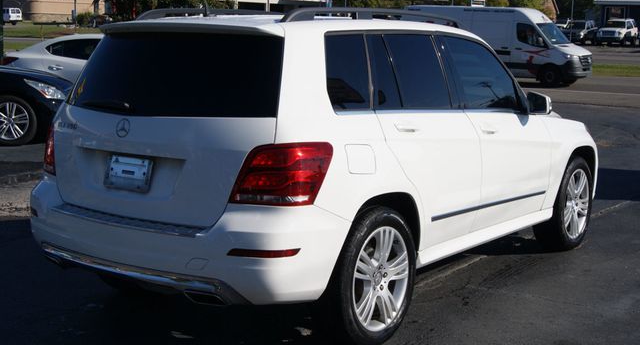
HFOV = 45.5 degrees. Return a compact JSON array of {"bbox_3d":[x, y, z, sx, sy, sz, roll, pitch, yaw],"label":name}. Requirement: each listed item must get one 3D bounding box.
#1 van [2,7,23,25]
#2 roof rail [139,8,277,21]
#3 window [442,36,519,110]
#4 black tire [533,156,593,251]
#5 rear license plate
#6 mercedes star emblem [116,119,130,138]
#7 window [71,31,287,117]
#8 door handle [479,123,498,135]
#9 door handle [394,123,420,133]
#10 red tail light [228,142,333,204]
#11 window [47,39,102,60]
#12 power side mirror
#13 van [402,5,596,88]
[{"bbox_3d":[-38.092,-18.781,92.000,5.400,2.100,2.000,6,10,29],"label":"van"},{"bbox_3d":[-0.477,-0.955,4.717,0.050,0.110,1.750,7,10,37],"label":"roof rail"},{"bbox_3d":[1.010,-0.612,4.687,0.050,0.440,0.800,-19,-6,37],"label":"window"},{"bbox_3d":[1.835,0.219,5.750,0.240,0.710,0.710,7,10,37],"label":"black tire"},{"bbox_3d":[-0.893,0.010,3.549,0.315,0.152,0.022,6,-3,37],"label":"rear license plate"},{"bbox_3d":[-0.904,-0.203,3.504,0.094,0.094,0.012,6,-5,37],"label":"mercedes star emblem"},{"bbox_3d":[-0.782,-0.470,3.629,1.430,0.450,0.150,6,-15,37],"label":"window"},{"bbox_3d":[0.967,-0.244,4.320,0.060,0.055,0.220,7,10,37],"label":"door handle"},{"bbox_3d":[0.437,-0.222,3.815,0.050,0.045,0.215,6,10,37],"label":"door handle"},{"bbox_3d":[-0.156,0.000,3.180,0.270,0.270,0.360,7,10,37],"label":"red tail light"},{"bbox_3d":[-4.101,-2.059,12.800,1.000,0.360,0.050,-2,-14,-13],"label":"window"},{"bbox_3d":[1.356,-0.434,4.785,0.220,0.165,0.130,7,10,37],"label":"power side mirror"},{"bbox_3d":[6.080,-4.280,25.650,6.150,2.720,2.050,7,11,36],"label":"van"}]

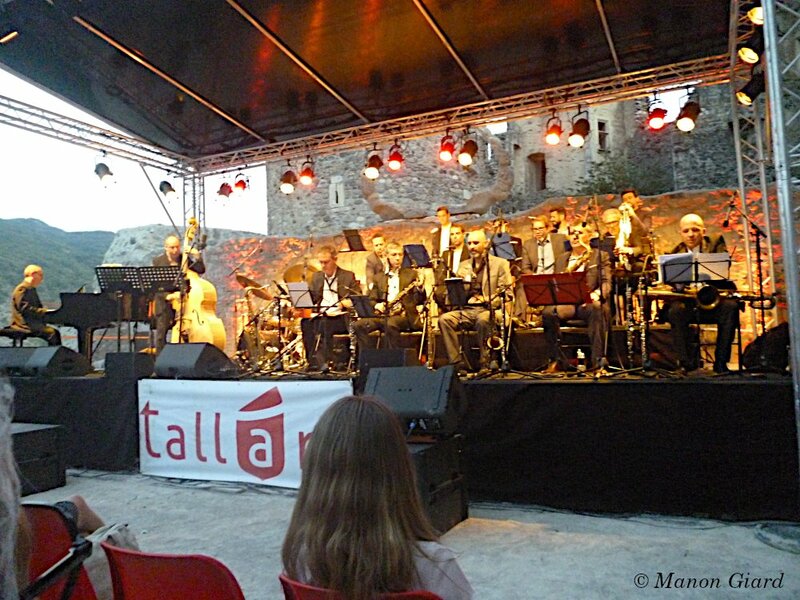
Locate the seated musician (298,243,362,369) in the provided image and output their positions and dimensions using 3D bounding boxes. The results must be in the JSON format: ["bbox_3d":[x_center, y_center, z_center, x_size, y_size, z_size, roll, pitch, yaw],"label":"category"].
[{"bbox_3d":[-0.757,0.091,6.950,0.540,1.320,0.720,-4,-4,27],"label":"seated musician"}]

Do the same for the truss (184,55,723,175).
[{"bbox_3d":[0.207,-2.481,9.314,8.250,0.290,0.290,-4,-4,24],"label":"truss"}]

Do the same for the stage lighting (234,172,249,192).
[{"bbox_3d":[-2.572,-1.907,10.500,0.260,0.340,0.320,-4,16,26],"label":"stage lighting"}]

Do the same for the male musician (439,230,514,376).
[{"bbox_3d":[0.674,0.005,5.850,0.640,1.320,0.820,-3,-3,20],"label":"male musician"}]

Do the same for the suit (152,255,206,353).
[{"bbox_3d":[-2.721,0.117,7.950,0.620,1.420,0.420,-1,-3,-18],"label":"suit"}]

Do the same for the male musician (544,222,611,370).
[{"bbox_3d":[1.536,-0.039,5.600,0.580,1.280,0.760,-4,-3,21],"label":"male musician"}]

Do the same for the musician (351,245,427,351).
[{"bbox_3d":[-0.115,0.060,6.450,0.650,1.310,0.800,-3,-3,14],"label":"musician"}]

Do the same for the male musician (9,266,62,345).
[{"bbox_3d":[-4.538,0.232,8.100,0.700,1.280,0.500,0,-4,-28],"label":"male musician"}]

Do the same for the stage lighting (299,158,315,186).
[{"bbox_3d":[-1.604,-2.187,11.100,0.240,0.430,0.320,-3,-3,14],"label":"stage lighting"}]

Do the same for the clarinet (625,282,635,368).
[{"bbox_3d":[2.039,0.227,5.750,0.080,0.760,0.080,-3,-3,20],"label":"clarinet"}]

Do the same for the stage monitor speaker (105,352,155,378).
[{"bbox_3d":[-2.863,0.698,6.900,0.540,0.280,0.430,-2,-4,5],"label":"stage monitor speaker"}]

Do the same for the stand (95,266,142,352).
[{"bbox_3d":[-3.263,0.214,7.500,0.520,1.180,0.450,-3,-3,7],"label":"stand"}]

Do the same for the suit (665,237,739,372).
[{"bbox_3d":[2.563,0.038,5.500,0.560,1.100,0.680,-4,-4,24],"label":"suit"}]

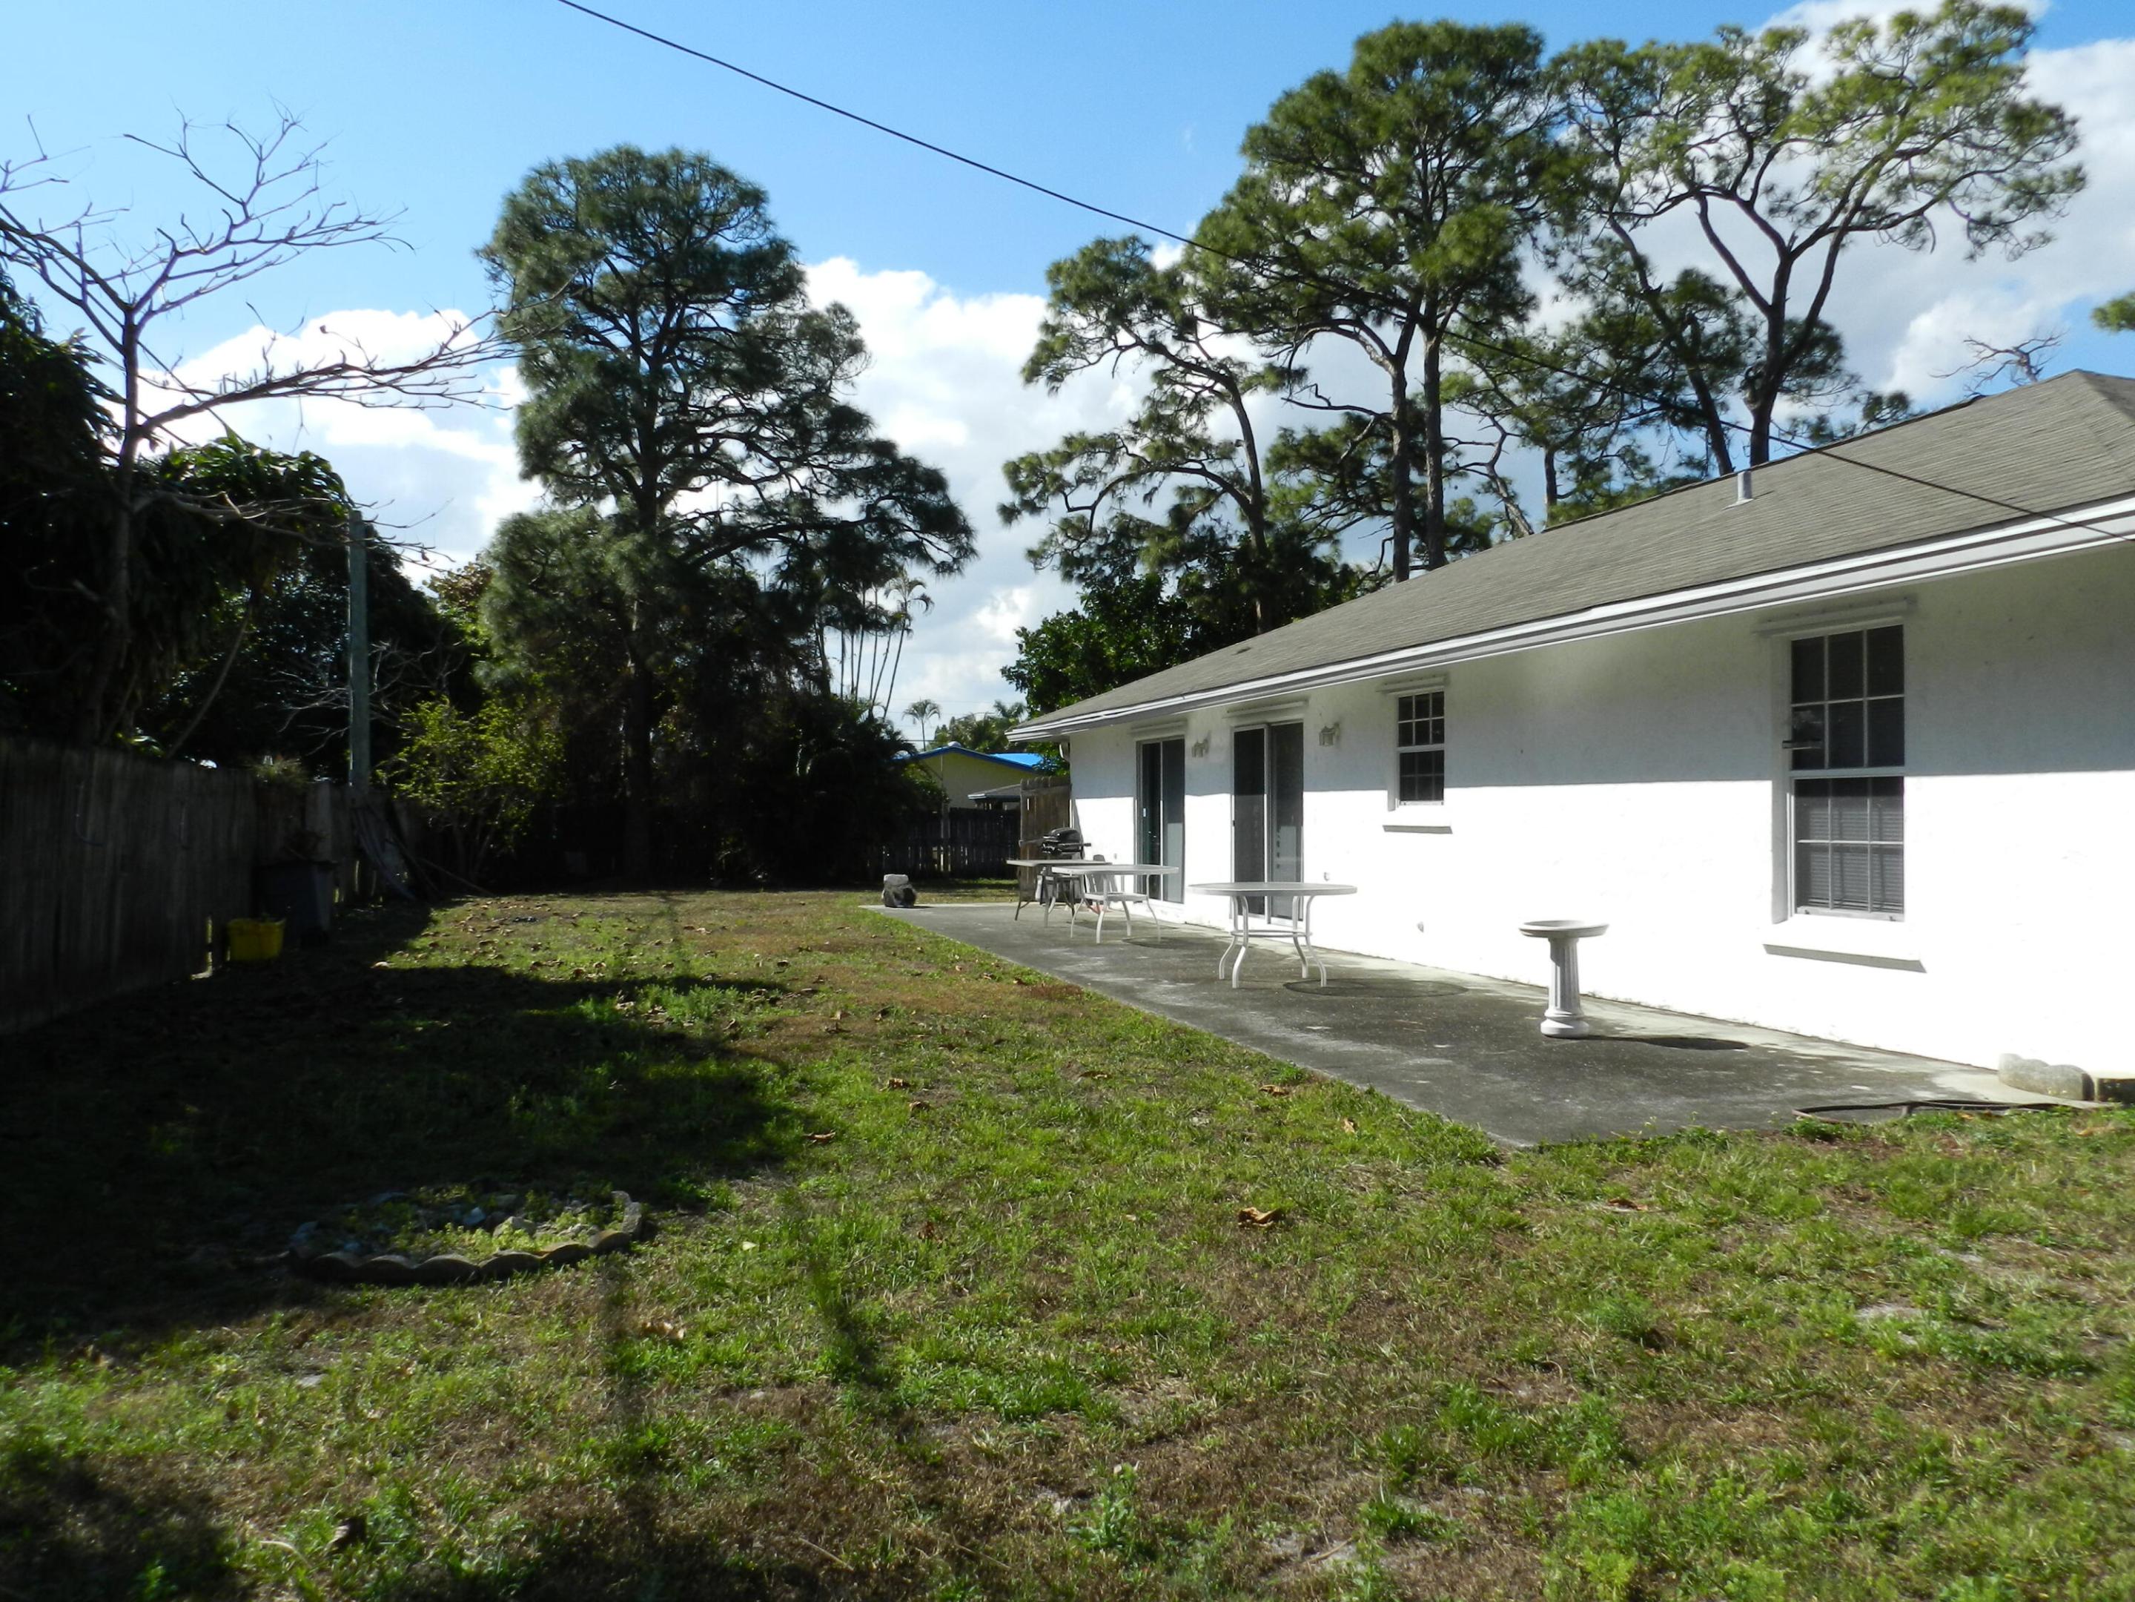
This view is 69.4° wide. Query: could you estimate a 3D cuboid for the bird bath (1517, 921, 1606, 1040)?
[{"bbox_3d":[2.924,1.045,9.061,0.520,0.650,0.520,0,-1,0],"label":"bird bath"}]

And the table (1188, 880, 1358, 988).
[{"bbox_3d":[1.582,1.026,11.831,1.290,0.740,1.290,0,-1,0],"label":"table"}]

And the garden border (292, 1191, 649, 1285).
[{"bbox_3d":[-1.890,1.351,4.888,1.050,0.110,0.870,0,-1,-20],"label":"garden border"}]

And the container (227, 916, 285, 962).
[{"bbox_3d":[-7.600,1.306,14.438,0.460,0.380,0.410,0,-1,-14],"label":"container"}]

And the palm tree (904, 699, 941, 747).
[{"bbox_3d":[-10.353,-2.455,110.028,2.700,9.700,2.700,0,-1,0],"label":"palm tree"}]

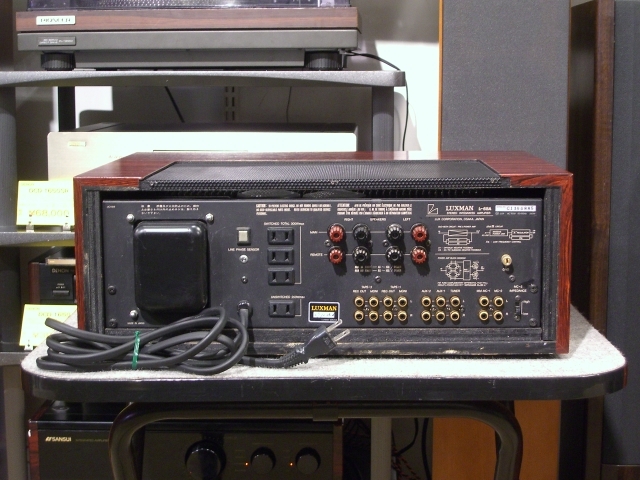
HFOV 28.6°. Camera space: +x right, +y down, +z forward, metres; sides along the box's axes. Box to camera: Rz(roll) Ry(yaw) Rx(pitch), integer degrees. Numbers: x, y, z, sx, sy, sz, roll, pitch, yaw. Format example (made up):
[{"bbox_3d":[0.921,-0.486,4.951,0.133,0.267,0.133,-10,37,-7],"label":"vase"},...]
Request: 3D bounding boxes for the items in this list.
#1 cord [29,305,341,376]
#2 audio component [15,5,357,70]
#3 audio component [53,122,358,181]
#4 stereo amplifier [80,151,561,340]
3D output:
[{"bbox_3d":[-0.123,0.091,1.222,0.296,0.061,0.085,0,8,2],"label":"cord"},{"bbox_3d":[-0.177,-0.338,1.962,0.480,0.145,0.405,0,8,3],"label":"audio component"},{"bbox_3d":[-0.156,-0.106,1.937,0.434,0.135,0.335,0,8,3],"label":"audio component"},{"bbox_3d":[0.009,0.002,1.421,0.485,0.181,0.385,0,8,2],"label":"stereo amplifier"}]

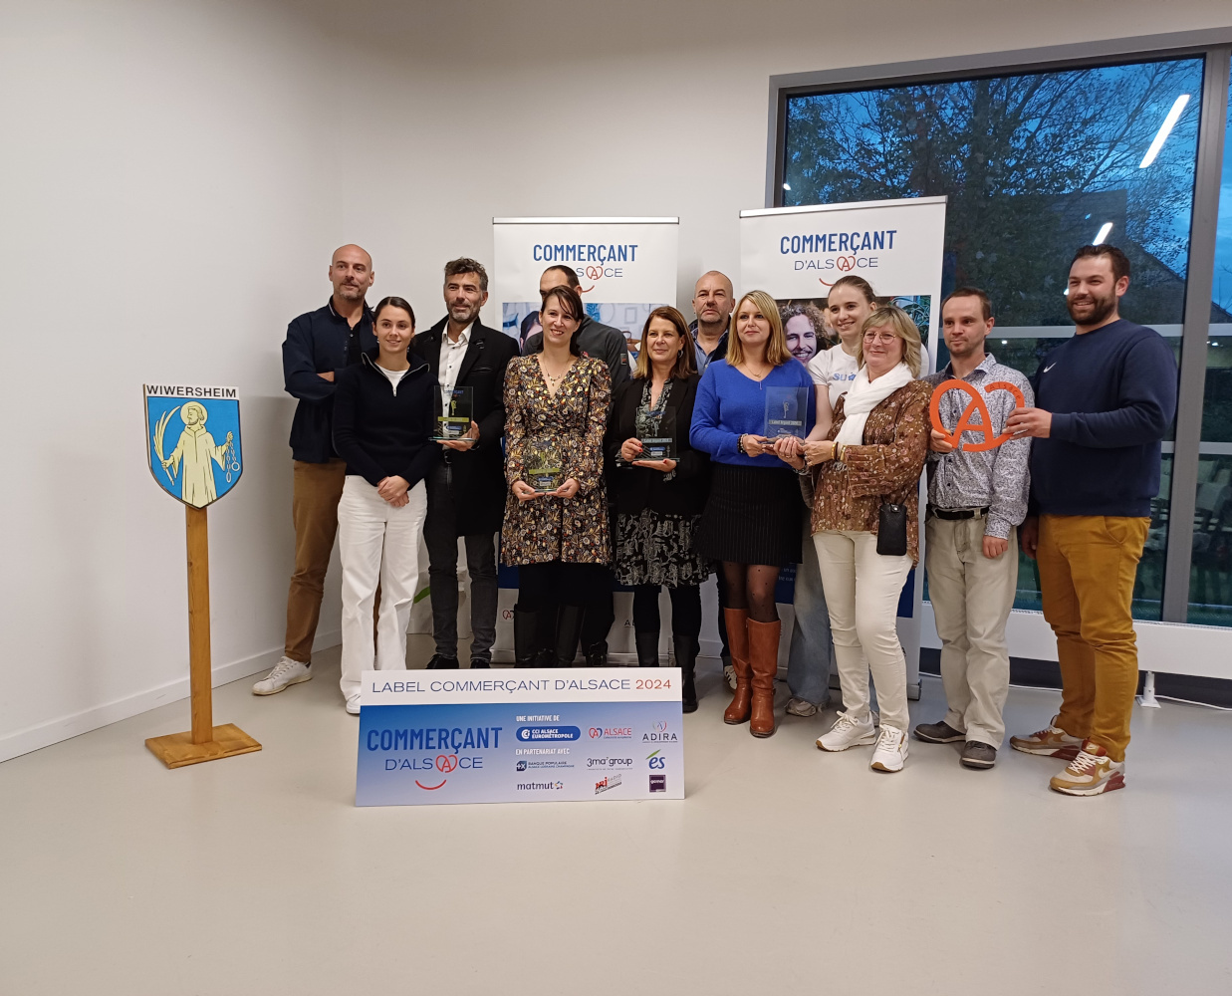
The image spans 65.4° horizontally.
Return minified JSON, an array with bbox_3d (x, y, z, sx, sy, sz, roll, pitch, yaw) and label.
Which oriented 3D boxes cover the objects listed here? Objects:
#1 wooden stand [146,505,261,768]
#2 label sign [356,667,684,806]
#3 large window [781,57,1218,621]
[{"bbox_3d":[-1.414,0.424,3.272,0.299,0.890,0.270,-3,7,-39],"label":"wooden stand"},{"bbox_3d":[-0.284,0.732,2.962,0.996,0.400,0.020,1,-11,-6],"label":"label sign"},{"bbox_3d":[1.589,-0.672,4.325,1.790,2.400,0.090,3,6,21],"label":"large window"}]

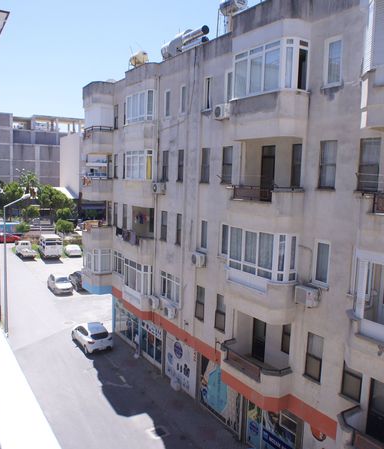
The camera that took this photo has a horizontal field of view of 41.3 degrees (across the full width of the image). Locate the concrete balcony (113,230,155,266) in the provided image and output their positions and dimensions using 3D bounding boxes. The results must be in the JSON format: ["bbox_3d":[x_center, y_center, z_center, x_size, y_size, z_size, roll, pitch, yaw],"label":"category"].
[{"bbox_3d":[-3.333,1.360,30.589,1.150,1.500,3.900,-2,8,-29],"label":"concrete balcony"}]

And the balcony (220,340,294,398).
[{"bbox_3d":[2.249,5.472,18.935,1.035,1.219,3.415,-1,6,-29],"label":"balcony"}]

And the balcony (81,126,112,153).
[{"bbox_3d":[-5.859,-5.224,31.857,1.310,1.600,3.000,-2,8,-30],"label":"balcony"}]

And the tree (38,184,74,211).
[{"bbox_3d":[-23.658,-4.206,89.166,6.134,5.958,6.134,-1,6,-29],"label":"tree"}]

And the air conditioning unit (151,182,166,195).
[{"bbox_3d":[-1.778,-2.018,28.151,0.340,0.600,0.850,-2,8,-29],"label":"air conditioning unit"}]

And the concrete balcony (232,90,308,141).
[{"bbox_3d":[2.593,-3.754,17.988,0.989,1.495,3.450,-1,6,-29],"label":"concrete balcony"}]

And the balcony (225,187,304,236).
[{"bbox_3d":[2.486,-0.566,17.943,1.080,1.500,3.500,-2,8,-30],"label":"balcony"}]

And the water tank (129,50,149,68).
[{"bbox_3d":[-3.407,-10.470,32.286,0.750,0.900,1.550,-2,8,-29],"label":"water tank"}]

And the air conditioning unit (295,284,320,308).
[{"bbox_3d":[3.755,2.333,16.583,0.310,0.559,0.828,-1,6,-29],"label":"air conditioning unit"}]

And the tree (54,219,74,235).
[{"bbox_3d":[-20.072,0.512,80.101,2.991,2.755,2.991,-1,6,-29],"label":"tree"}]

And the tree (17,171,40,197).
[{"bbox_3d":[-29.660,-4.727,92.350,4.300,10.000,4.300,-2,8,-29],"label":"tree"}]

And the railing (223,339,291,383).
[{"bbox_3d":[2.386,5.475,20.356,1.050,0.600,3.600,-2,8,-29],"label":"railing"}]

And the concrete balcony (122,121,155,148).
[{"bbox_3d":[-2.850,-4.635,27.048,0.740,1.370,3.100,-2,8,-30],"label":"concrete balcony"}]

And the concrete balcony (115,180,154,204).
[{"bbox_3d":[-2.993,-1.777,27.463,0.740,1.280,3.150,-2,8,-30],"label":"concrete balcony"}]

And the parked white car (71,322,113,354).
[{"bbox_3d":[-6.529,7.106,33.111,1.770,1.500,4.150,-2,8,-29],"label":"parked white car"}]

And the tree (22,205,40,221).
[{"bbox_3d":[-26.813,-1.754,85.000,2.800,2.900,2.800,-2,8,-30],"label":"tree"}]

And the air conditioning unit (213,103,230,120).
[{"bbox_3d":[1.167,-4.431,20.094,0.300,0.550,0.800,-2,8,-30],"label":"air conditioning unit"}]

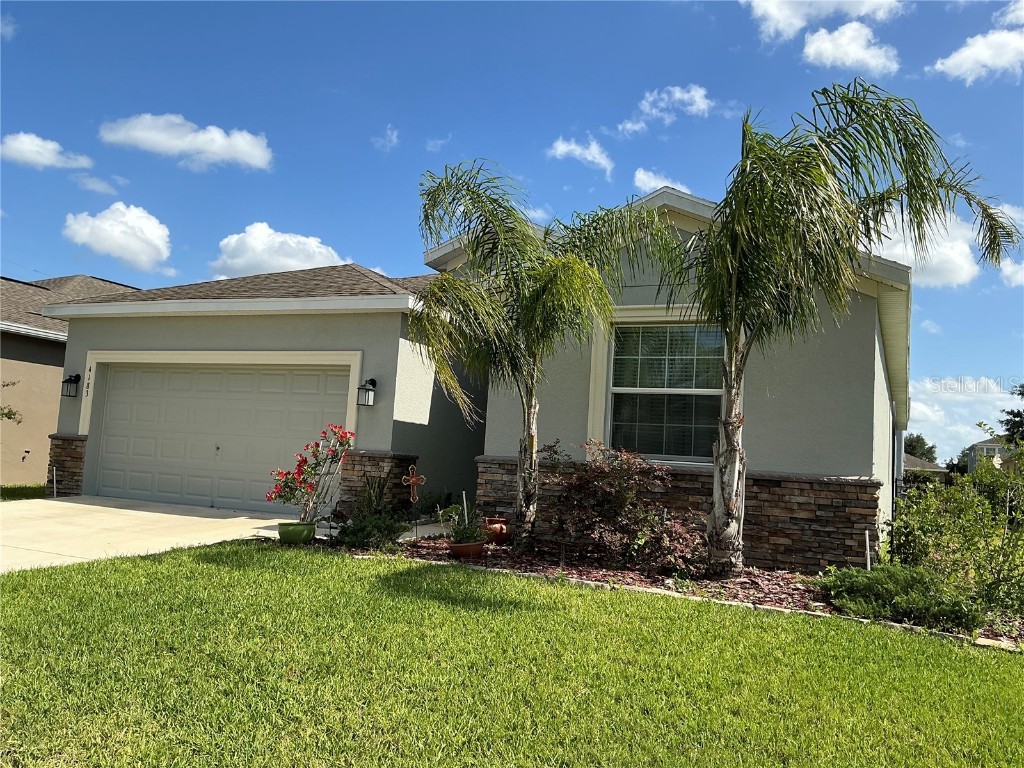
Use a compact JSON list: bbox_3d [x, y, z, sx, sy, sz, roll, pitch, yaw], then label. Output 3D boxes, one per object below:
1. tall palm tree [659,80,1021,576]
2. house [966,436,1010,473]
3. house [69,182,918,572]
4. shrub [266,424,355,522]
[{"bbox_3d":[3.114,-0.501,7.900,3.100,4.550,2.600,1,-5,21],"label":"tall palm tree"},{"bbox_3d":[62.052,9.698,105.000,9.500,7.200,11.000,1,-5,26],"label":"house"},{"bbox_3d":[1.828,0.385,18.561,12.700,4.600,17.700,1,-5,26],"label":"house"},{"bbox_3d":[-2.129,0.956,8.750,0.880,0.980,0.550,4,-5,-13],"label":"shrub"}]

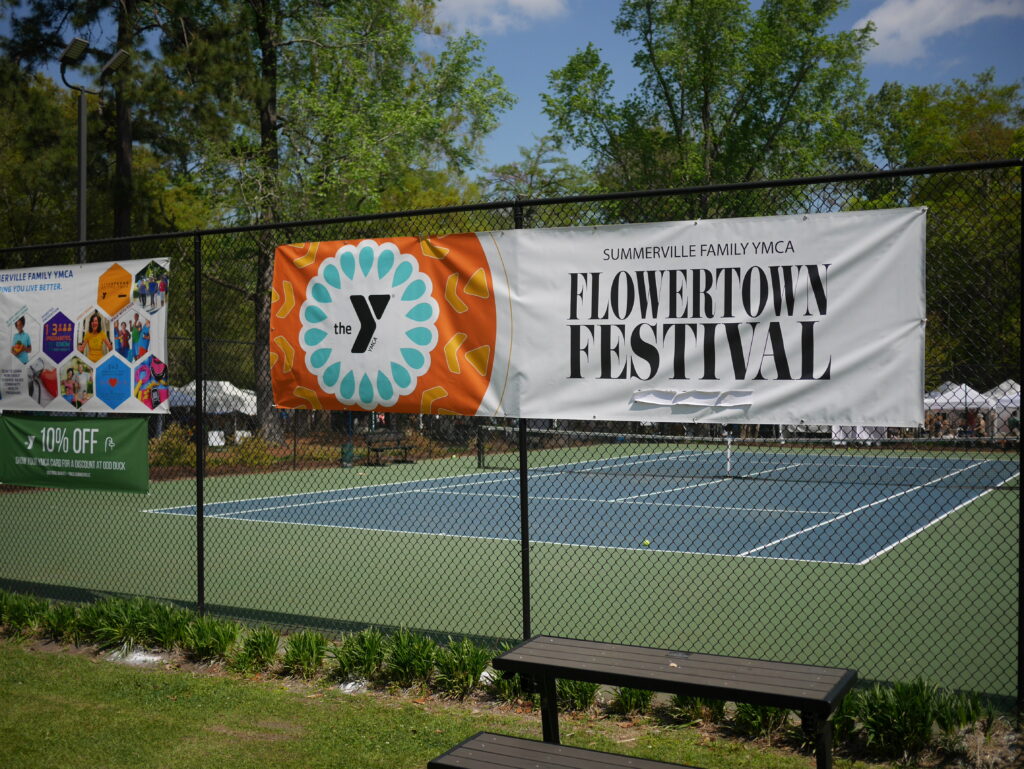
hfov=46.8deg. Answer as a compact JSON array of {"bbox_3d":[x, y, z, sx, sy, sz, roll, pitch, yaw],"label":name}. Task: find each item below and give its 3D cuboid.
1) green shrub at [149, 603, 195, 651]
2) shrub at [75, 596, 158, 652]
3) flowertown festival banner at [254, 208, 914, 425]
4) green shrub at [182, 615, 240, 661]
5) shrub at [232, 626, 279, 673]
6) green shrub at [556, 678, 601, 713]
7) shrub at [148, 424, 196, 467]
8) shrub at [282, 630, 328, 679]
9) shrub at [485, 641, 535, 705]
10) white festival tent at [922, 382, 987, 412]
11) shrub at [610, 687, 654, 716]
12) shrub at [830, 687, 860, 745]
[{"bbox_3d":[-2.586,1.826,8.965,0.350,0.330,0.350,0,0,0],"label":"green shrub"},{"bbox_3d":[-2.800,1.691,8.408,0.570,0.360,0.460,0,0,28],"label":"shrub"},{"bbox_3d":[0.272,-0.413,7.979,4.820,1.275,0.060,0,0,28],"label":"flowertown festival banner"},{"bbox_3d":[-2.068,1.724,8.152,0.380,0.300,0.360,0,0,0],"label":"green shrub"},{"bbox_3d":[-1.690,1.734,7.805,0.330,0.280,0.320,0,0,0],"label":"shrub"},{"bbox_3d":[0.368,1.726,6.889,0.300,0.310,0.310,0,0,0],"label":"green shrub"},{"bbox_3d":[-8.313,1.489,28.900,1.350,1.050,1.250,0,0,29],"label":"shrub"},{"bbox_3d":[-1.333,1.730,7.650,0.310,0.290,0.310,0,0,0],"label":"shrub"},{"bbox_3d":[0.028,1.827,7.514,0.370,0.340,0.370,0,0,29],"label":"shrub"},{"bbox_3d":[23.922,1.597,63.000,3.050,3.200,3.050,0,0,28],"label":"white festival tent"},{"bbox_3d":[0.738,1.844,7.229,0.330,0.310,0.330,0,0,29],"label":"shrub"},{"bbox_3d":[1.840,1.847,6.638,0.270,0.310,0.270,0,0,29],"label":"shrub"}]

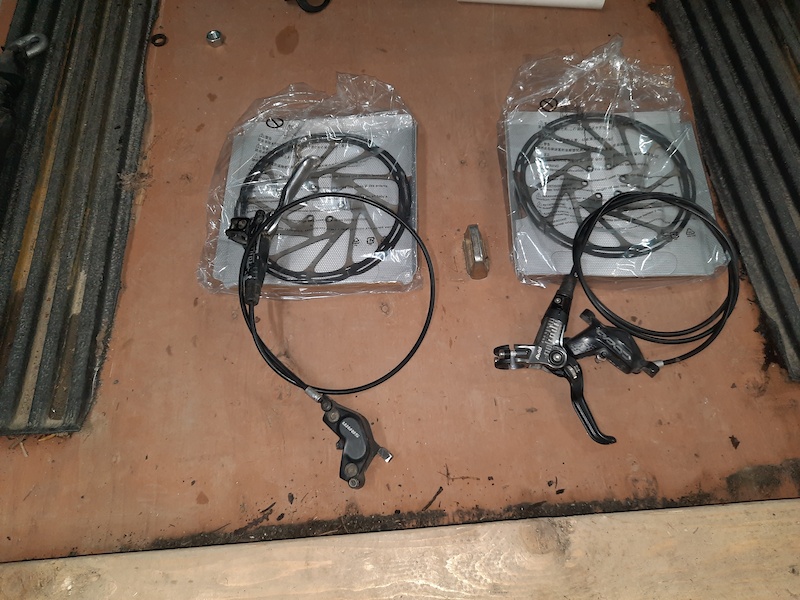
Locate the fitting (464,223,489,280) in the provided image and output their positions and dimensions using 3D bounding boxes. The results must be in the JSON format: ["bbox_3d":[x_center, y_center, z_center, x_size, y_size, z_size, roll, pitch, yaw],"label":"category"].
[{"bbox_3d":[0.084,-0.051,0.629,0.026,0.019,0.057,-4,66,0],"label":"fitting"}]

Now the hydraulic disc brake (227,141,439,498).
[{"bbox_3d":[-0.064,0.006,0.590,0.209,0.048,0.352,-9,66,-2],"label":"hydraulic disc brake"}]

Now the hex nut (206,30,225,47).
[{"bbox_3d":[-0.249,-0.350,0.773,0.020,0.010,0.019,-1,66,1],"label":"hex nut"}]

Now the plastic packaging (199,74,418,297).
[{"bbox_3d":[-0.099,-0.143,0.670,0.234,0.026,0.296,-1,66,1],"label":"plastic packaging"}]

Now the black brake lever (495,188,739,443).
[{"bbox_3d":[0.238,0.001,0.591,0.163,0.040,0.298,37,72,16],"label":"black brake lever"}]

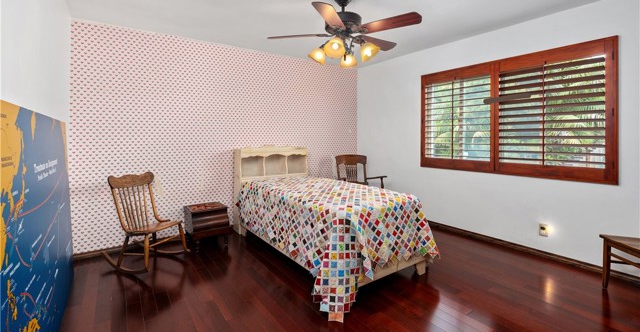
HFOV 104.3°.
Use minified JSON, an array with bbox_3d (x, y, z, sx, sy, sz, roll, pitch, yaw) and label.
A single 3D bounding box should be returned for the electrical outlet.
[{"bbox_3d":[2.220,0.640,2.470,0.020,0.120,0.075,-4,6,-38],"label":"electrical outlet"}]

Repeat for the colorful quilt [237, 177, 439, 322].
[{"bbox_3d":[0.020,0.560,2.700,1.120,0.690,2.040,-3,6,-37],"label":"colorful quilt"}]

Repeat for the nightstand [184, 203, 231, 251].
[{"bbox_3d":[-1.305,0.692,2.890,0.430,0.430,0.370,-3,6,-37],"label":"nightstand"}]

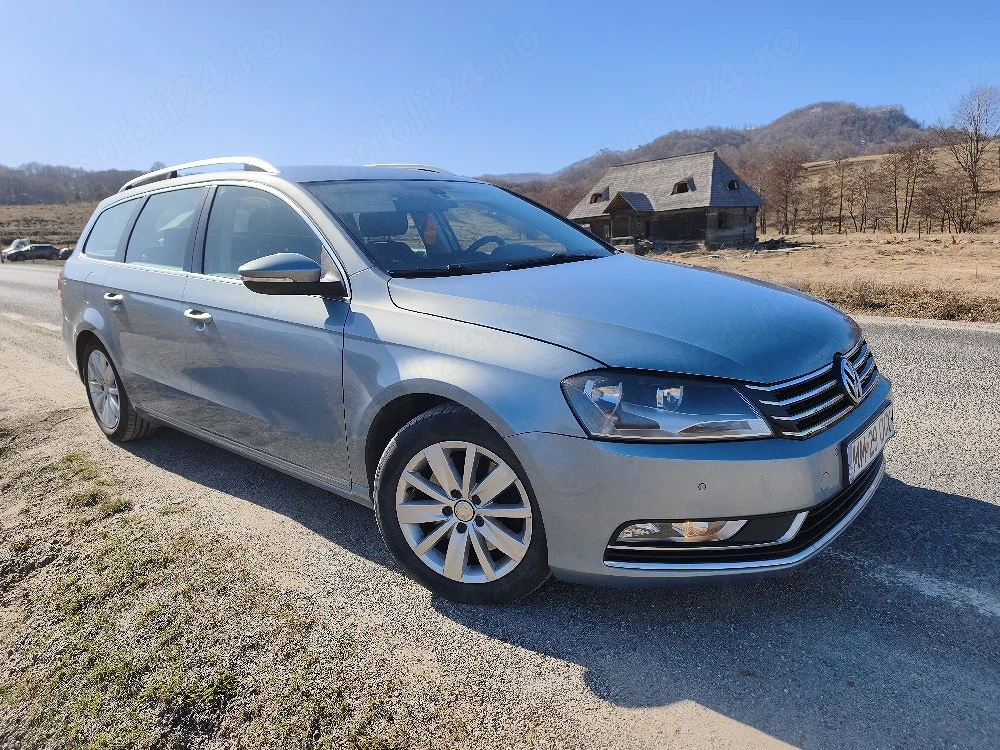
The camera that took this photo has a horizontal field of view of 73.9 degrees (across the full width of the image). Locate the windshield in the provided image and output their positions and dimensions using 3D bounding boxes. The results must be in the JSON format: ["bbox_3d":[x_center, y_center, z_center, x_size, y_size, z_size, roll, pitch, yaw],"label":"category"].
[{"bbox_3d":[-0.081,-0.659,2.869,0.880,0.140,1.470,40,34,26],"label":"windshield"}]

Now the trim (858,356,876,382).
[{"bbox_3d":[1.194,-0.013,2.220,0.080,0.035,0.340,6,16,33],"label":"trim"}]

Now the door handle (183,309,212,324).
[{"bbox_3d":[-1.276,-0.245,2.788,0.220,0.050,0.060,9,17,40],"label":"door handle"}]

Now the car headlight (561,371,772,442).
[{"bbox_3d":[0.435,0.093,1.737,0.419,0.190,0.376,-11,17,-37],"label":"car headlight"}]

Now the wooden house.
[{"bbox_3d":[10.925,-11.766,45.729,6.600,5.800,12.000,-12,15,-37],"label":"wooden house"}]

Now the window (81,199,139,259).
[{"bbox_3d":[-2.101,-0.775,3.548,0.660,0.315,0.150,9,17,40],"label":"window"}]

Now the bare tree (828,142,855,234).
[{"bbox_3d":[29.298,-16.000,57.000,2.200,7.900,2.200,5,15,27],"label":"bare tree"}]

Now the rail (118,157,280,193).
[{"bbox_3d":[-1.592,-1.004,3.354,1.720,0.110,0.070,10,17,39],"label":"rail"}]

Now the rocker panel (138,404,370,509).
[{"bbox_3d":[-1.167,0.300,2.897,1.860,0.115,0.100,10,17,39],"label":"rocker panel"}]

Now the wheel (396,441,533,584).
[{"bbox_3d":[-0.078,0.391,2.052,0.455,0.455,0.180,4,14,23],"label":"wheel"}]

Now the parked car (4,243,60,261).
[{"bbox_3d":[-44.235,-11.644,63.000,4.300,1.470,1.750,-15,18,-43],"label":"parked car"}]

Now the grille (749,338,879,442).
[{"bbox_3d":[1.015,0.014,2.066,0.200,0.190,0.940,9,17,40],"label":"grille"}]

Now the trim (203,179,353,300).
[{"bbox_3d":[-0.857,-0.534,2.498,1.090,0.455,0.180,9,17,40],"label":"trim"}]

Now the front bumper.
[{"bbox_3d":[0.867,0.235,2.283,0.760,0.460,1.800,10,17,39],"label":"front bumper"}]

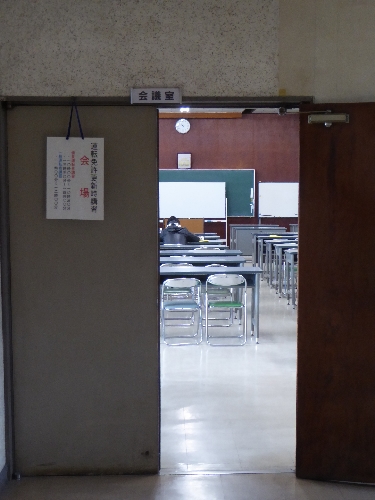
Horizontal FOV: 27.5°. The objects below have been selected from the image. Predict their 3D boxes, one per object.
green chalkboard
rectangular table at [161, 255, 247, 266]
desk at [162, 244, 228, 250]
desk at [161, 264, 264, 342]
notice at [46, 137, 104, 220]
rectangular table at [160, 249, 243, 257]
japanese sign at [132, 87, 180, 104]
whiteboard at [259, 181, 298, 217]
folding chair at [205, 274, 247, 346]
[{"bbox_3d":[-0.059,-1.400,18.941,3.434,1.179,0.061,0,5,-1],"label":"green chalkboard"},{"bbox_3d":[-0.194,0.468,8.811,1.717,0.707,0.455,0,5,-1],"label":"rectangular table"},{"bbox_3d":[-0.288,0.302,10.752,1.717,0.707,0.455,0,5,-1],"label":"desk"},{"bbox_3d":[-0.121,0.554,7.806,1.717,0.707,0.455,0,5,-1],"label":"desk"},{"bbox_3d":[-0.586,-0.373,4.021,0.296,0.432,0.010,0,5,-1],"label":"notice"},{"bbox_3d":[-0.176,0.383,9.808,1.717,0.707,0.455,0,5,-1],"label":"rectangular table"},{"bbox_3d":[-0.160,-0.801,3.994,0.264,0.081,0.018,0,5,-1],"label":"japanese sign"},{"bbox_3d":[2.392,-1.223,18.707,1.313,0.841,0.051,0,5,-1],"label":"whiteboard"},{"bbox_3d":[0.380,0.561,7.661,0.414,0.717,0.465,0,5,-1],"label":"folding chair"}]

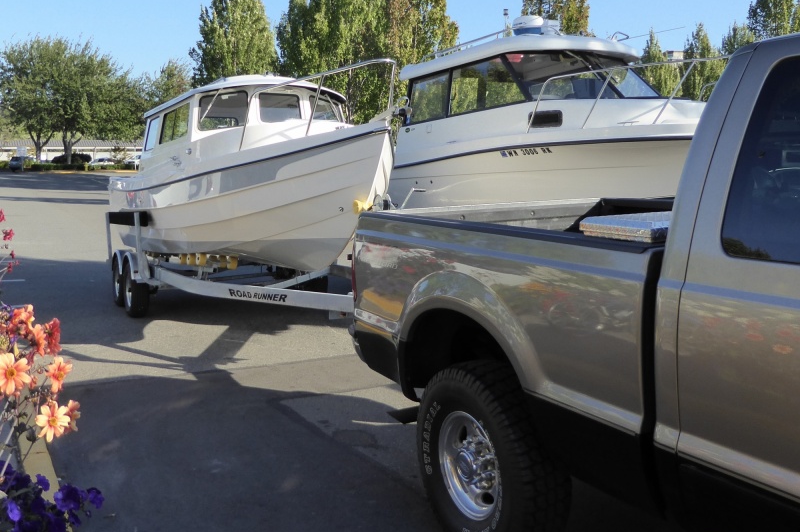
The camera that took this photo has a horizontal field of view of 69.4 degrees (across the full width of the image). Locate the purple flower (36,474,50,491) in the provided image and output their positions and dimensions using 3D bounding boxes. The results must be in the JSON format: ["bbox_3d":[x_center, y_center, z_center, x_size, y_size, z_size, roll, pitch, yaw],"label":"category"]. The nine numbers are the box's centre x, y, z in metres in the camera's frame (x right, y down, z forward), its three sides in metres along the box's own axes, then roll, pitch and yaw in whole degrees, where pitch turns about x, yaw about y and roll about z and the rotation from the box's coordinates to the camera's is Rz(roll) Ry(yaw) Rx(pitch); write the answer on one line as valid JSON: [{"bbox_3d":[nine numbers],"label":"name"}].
[{"bbox_3d":[-0.864,0.525,1.400,0.035,0.042,0.042,8,13,36],"label":"purple flower"}]

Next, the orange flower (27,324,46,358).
[{"bbox_3d":[-0.837,0.174,1.330,0.045,0.078,0.075,1,11,6],"label":"orange flower"}]

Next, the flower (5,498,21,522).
[{"bbox_3d":[-0.885,0.559,1.320,0.050,0.055,0.038,-8,13,-36],"label":"flower"}]

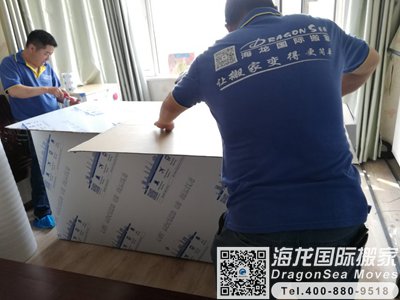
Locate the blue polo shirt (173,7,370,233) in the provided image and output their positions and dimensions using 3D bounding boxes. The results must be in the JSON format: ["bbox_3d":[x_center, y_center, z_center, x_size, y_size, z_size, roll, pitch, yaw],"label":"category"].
[{"bbox_3d":[0.268,-0.117,1.107,0.680,0.720,0.380,-7,-2,14],"label":"blue polo shirt"}]

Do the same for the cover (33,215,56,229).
[{"bbox_3d":[-1.346,0.623,2.634,0.270,0.105,0.110,0,18,19],"label":"cover"}]

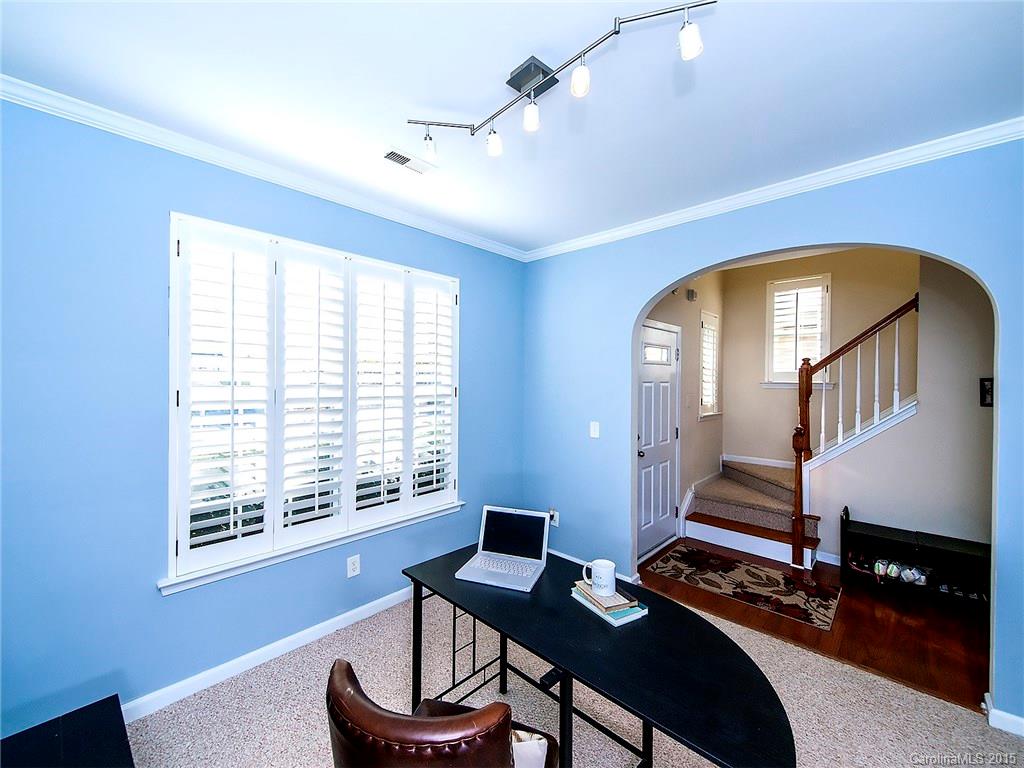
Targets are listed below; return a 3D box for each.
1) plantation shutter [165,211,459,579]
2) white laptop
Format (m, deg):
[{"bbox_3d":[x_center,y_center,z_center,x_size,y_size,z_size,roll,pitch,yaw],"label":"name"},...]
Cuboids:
[{"bbox_3d":[-1.029,0.056,2.613,0.100,1.743,1.760,1,1,44],"label":"plantation shutter"},{"bbox_3d":[-0.030,0.696,1.778,0.325,0.231,0.284,1,1,21],"label":"white laptop"}]

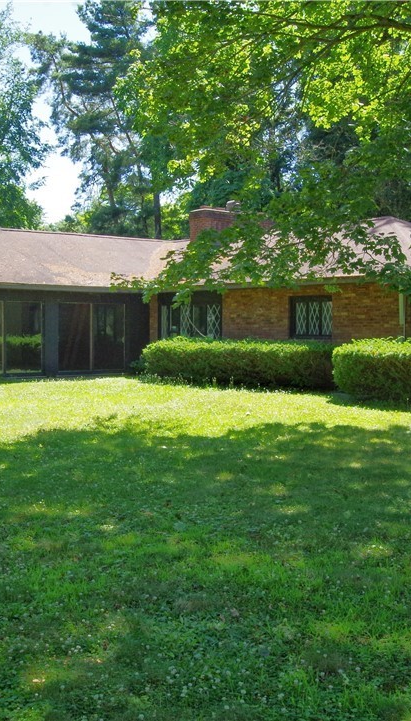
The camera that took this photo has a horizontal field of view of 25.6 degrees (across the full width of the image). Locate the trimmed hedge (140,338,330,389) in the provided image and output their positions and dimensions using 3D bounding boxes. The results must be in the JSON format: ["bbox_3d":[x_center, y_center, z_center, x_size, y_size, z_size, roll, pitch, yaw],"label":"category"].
[{"bbox_3d":[0.886,0.026,23.867,1.350,1.200,7.100,-1,3,-38],"label":"trimmed hedge"}]

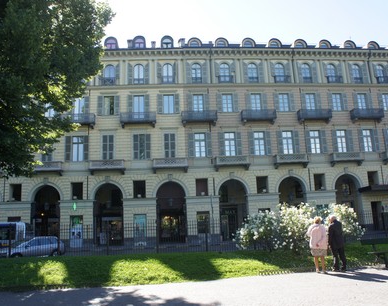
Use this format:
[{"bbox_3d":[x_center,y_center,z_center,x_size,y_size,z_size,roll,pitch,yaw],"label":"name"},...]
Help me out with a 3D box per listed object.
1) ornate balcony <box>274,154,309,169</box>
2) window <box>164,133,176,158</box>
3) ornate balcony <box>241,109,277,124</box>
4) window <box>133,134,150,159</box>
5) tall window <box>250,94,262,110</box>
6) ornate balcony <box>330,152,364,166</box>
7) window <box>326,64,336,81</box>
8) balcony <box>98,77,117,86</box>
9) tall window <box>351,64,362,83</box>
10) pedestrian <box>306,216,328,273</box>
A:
[{"bbox_3d":[10.708,0.933,37.855,3.600,1.400,0.900,-2,-13,-5],"label":"ornate balcony"},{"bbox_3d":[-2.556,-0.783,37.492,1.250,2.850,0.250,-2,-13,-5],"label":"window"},{"bbox_3d":[6.602,-3.654,35.282,3.450,1.600,0.900,-2,-12,-4],"label":"ornate balcony"},{"bbox_3d":[-5.661,-0.593,37.171,1.850,2.800,0.250,-2,-13,-5],"label":"window"},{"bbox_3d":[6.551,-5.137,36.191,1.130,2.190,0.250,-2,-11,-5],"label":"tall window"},{"bbox_3d":[16.096,0.708,36.195,3.100,1.280,0.950,-2,-11,-5],"label":"ornate balcony"},{"bbox_3d":[15.002,-8.624,37.391,1.100,2.150,0.250,-2,-12,-4],"label":"window"},{"bbox_3d":[-9.053,-7.490,36.117,1.720,0.850,0.550,-2,-11,-5],"label":"balcony"},{"bbox_3d":[18.238,-8.907,38.569,1.200,2.400,0.220,-2,-12,-4],"label":"tall window"},{"bbox_3d":[3.602,2.659,9.973,0.550,1.580,0.380,-5,-11,11],"label":"pedestrian"}]

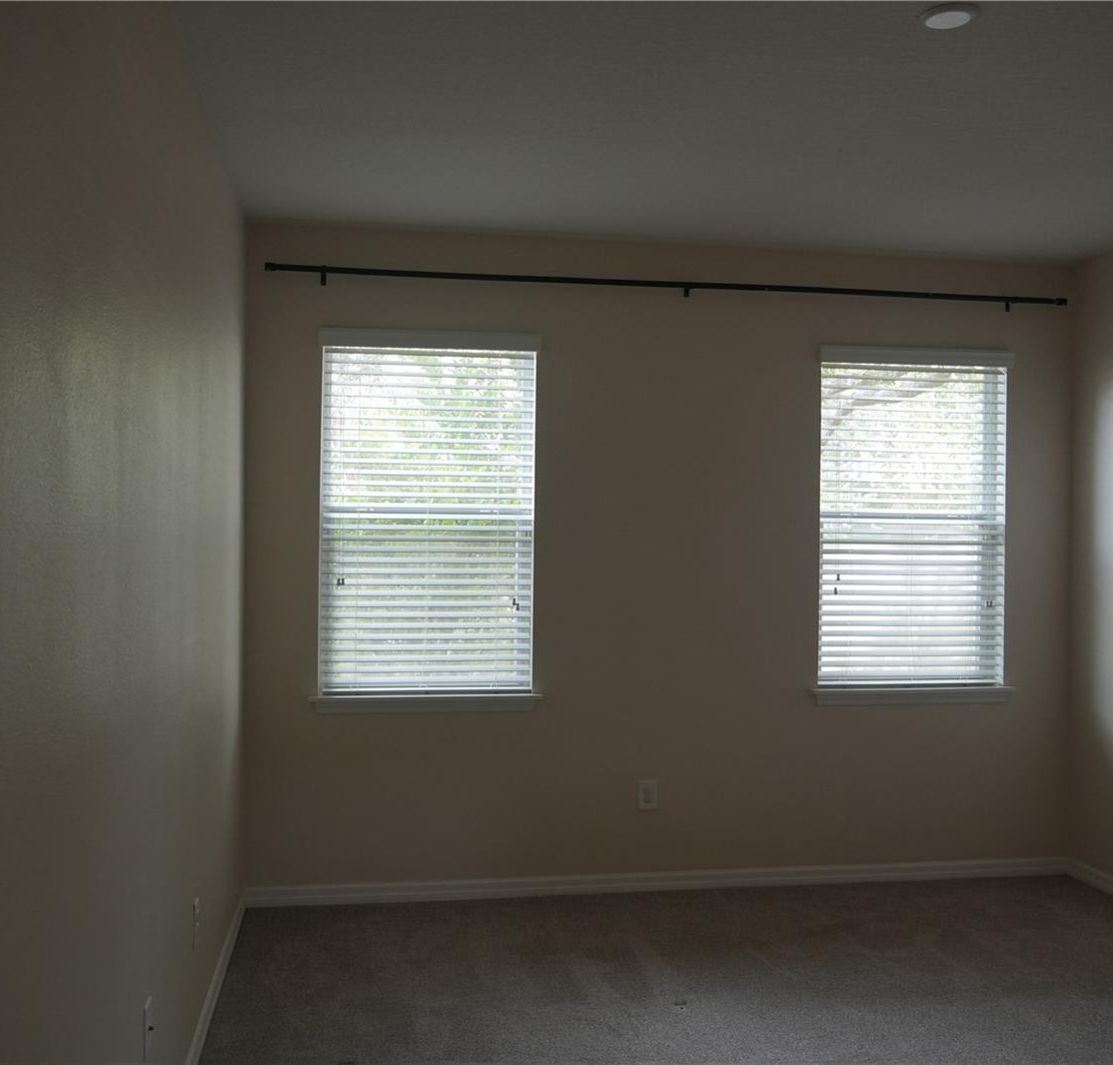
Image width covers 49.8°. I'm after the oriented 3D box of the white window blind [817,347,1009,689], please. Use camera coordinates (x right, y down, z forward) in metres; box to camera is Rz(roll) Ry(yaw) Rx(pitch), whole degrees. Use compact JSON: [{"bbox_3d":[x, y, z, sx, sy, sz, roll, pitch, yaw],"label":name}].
[{"bbox_3d":[1.605,-0.065,5.401,0.920,1.510,0.090,1,0,-10],"label":"white window blind"}]

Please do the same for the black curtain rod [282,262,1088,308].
[{"bbox_3d":[0.564,-1.040,5.153,3.527,0.062,0.095,1,0,-10],"label":"black curtain rod"}]

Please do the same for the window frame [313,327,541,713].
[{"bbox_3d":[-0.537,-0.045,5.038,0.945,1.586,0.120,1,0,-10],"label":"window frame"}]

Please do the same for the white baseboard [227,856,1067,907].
[{"bbox_3d":[0.539,1.517,5.204,3.694,0.083,0.018,1,0,-10],"label":"white baseboard"}]

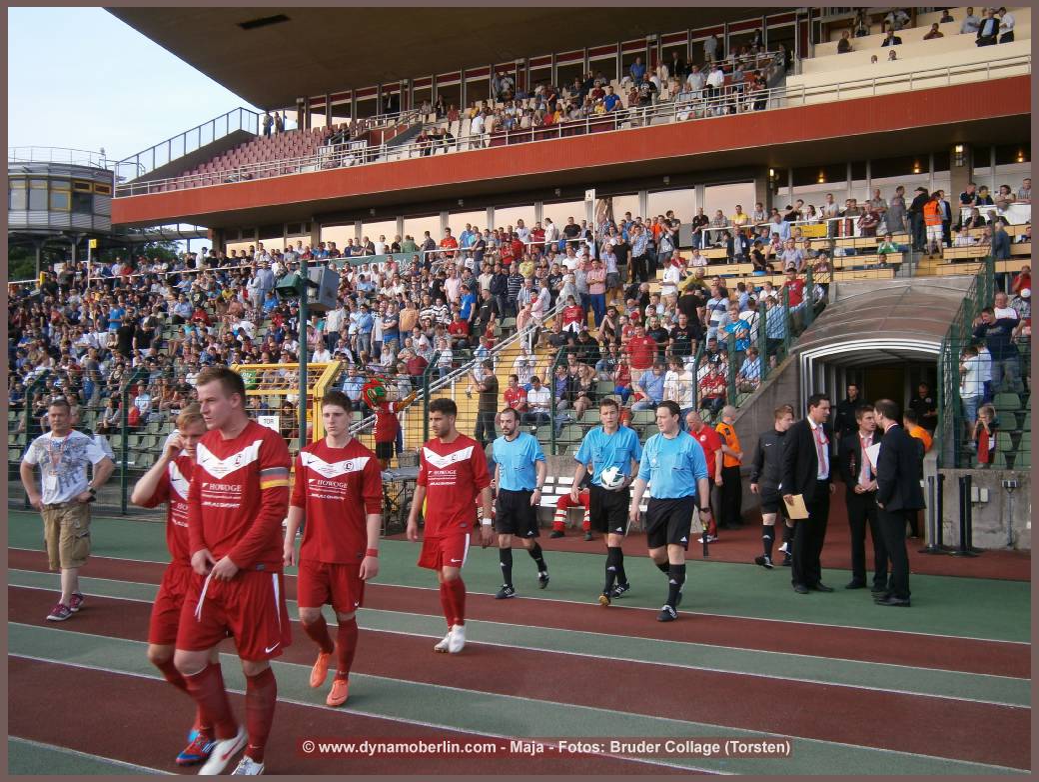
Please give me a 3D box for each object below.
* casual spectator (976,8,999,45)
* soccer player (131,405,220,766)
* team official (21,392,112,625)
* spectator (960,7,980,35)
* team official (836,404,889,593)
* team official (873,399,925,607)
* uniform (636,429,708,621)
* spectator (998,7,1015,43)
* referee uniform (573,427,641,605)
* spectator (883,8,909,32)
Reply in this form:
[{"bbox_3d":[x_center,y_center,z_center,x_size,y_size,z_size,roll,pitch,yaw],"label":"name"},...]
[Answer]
[{"bbox_3d":[12.994,-9.720,29.973,0.560,1.740,0.420,-1,-2,29],"label":"casual spectator"},{"bbox_3d":[-1.596,0.910,5.242,0.560,1.690,0.550,0,-2,20],"label":"soccer player"},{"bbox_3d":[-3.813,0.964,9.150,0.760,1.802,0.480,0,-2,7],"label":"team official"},{"bbox_3d":[13.567,-10.673,32.582,0.550,1.760,0.380,0,-1,25],"label":"spectator"},{"bbox_3d":[3.402,1.038,10.655,0.520,1.811,0.400,0,-1,9],"label":"team official"},{"bbox_3d":[3.480,1.007,10.003,0.430,1.847,0.500,-1,-2,42],"label":"team official"},{"bbox_3d":[1.308,1.113,9.294,0.580,1.564,0.580,-1,-2,27],"label":"uniform"},{"bbox_3d":[13.945,-10.136,30.983,0.450,1.700,0.480,1,-1,-28],"label":"spectator"},{"bbox_3d":[0.807,1.106,9.968,0.600,1.614,0.480,0,-2,12],"label":"referee uniform"},{"bbox_3d":[11.492,-10.967,32.973,0.740,1.760,0.400,-1,-2,24],"label":"spectator"}]

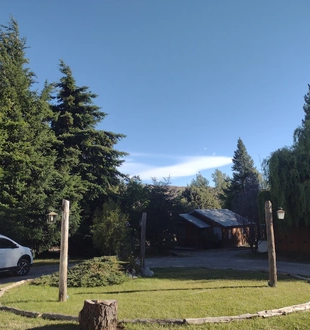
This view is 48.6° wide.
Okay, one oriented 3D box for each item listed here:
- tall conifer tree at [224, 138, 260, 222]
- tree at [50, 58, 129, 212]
[{"bbox_3d":[10.879,3.031,43.162,5.000,13.120,5.000,0,-10,0],"label":"tall conifer tree"},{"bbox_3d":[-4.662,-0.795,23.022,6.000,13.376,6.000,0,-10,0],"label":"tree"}]

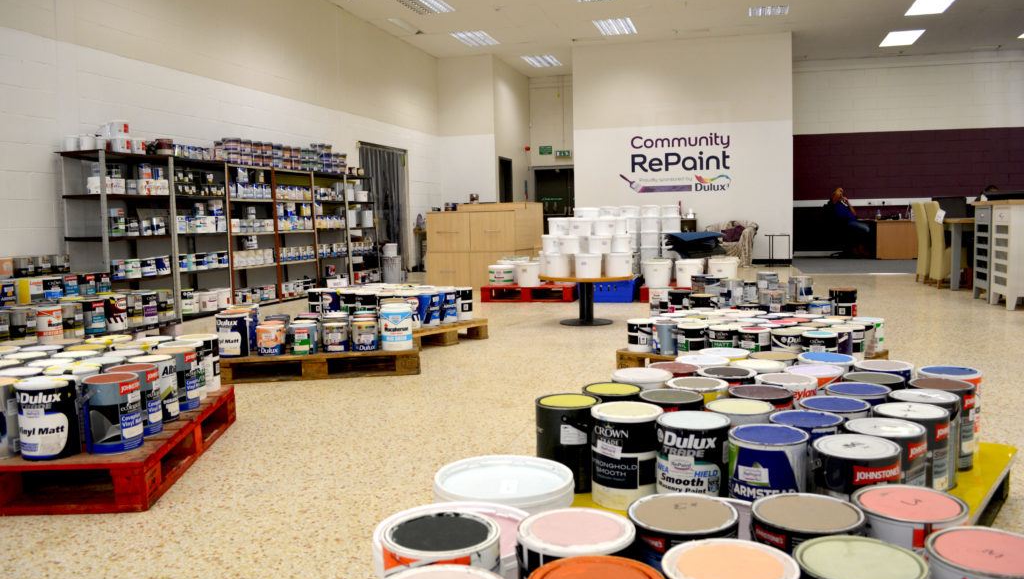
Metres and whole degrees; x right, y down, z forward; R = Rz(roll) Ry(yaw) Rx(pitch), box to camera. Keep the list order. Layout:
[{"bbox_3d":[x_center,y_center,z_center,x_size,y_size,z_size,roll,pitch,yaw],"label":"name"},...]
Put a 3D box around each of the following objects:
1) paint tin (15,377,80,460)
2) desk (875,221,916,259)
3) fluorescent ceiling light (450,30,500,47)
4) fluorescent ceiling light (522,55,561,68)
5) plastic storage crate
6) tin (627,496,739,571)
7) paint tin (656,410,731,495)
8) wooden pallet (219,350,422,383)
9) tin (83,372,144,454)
[{"bbox_3d":[-1.527,0.425,2.529,0.175,0.228,0.175,-2,6,-20],"label":"paint tin"},{"bbox_3d":[7.687,-0.985,15.246,0.950,0.740,0.850,1,6,16],"label":"desk"},{"bbox_3d":[-0.620,-4.490,13.672,0.600,0.080,1.200,1,6,16],"label":"fluorescent ceiling light"},{"bbox_3d":[0.643,-4.702,15.741,0.600,0.080,1.200,1,6,16],"label":"fluorescent ceiling light"},{"bbox_3d":[1.047,-0.023,8.379,0.630,0.290,0.420,0,6,10],"label":"plastic storage crate"},{"bbox_3d":[0.290,0.484,1.312,0.183,0.215,0.183,0,5,0],"label":"tin"},{"bbox_3d":[0.474,0.456,2.003,0.184,0.230,0.184,-1,5,0],"label":"paint tin"},{"bbox_3d":[-1.219,0.419,4.885,1.200,0.145,0.800,-2,6,-10],"label":"wooden pallet"},{"bbox_3d":[-1.377,0.425,2.659,0.176,0.243,0.176,-1,6,0],"label":"tin"}]

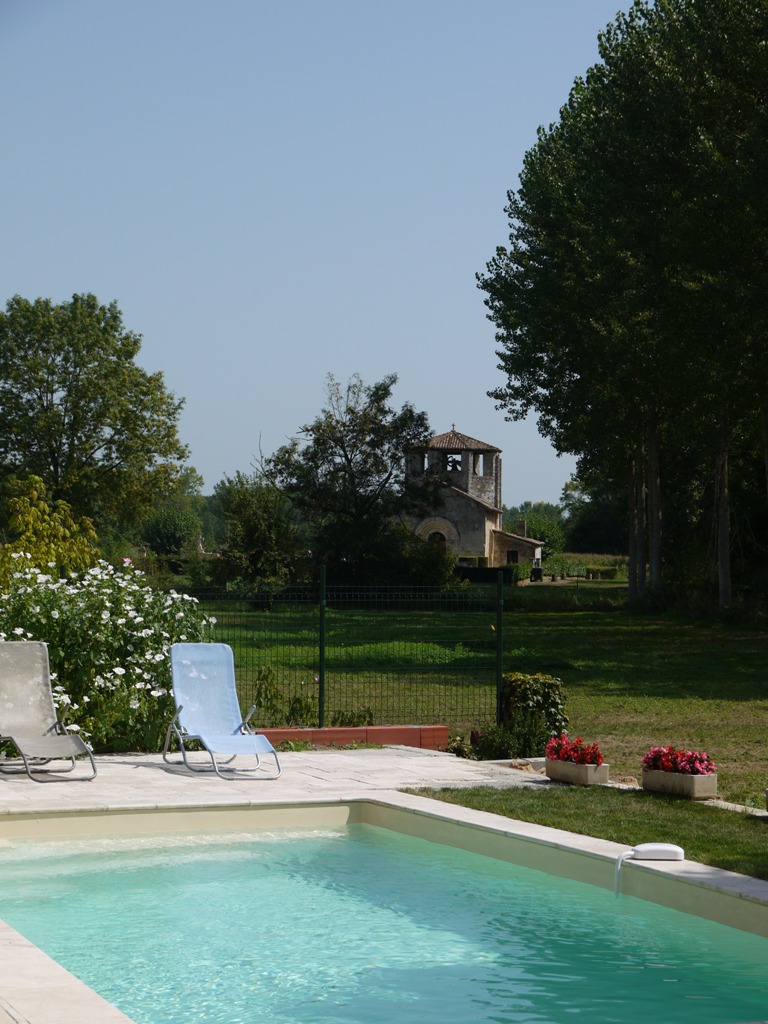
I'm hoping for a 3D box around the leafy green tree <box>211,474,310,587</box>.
[{"bbox_3d":[-4.035,0.889,76.000,3.230,4.510,3.230,0,-1,0],"label":"leafy green tree"}]

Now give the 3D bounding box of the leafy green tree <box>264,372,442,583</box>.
[{"bbox_3d":[-1.044,-0.805,79.000,6.090,7.940,5.790,0,-1,0],"label":"leafy green tree"}]

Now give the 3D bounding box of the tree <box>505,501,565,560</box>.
[{"bbox_3d":[11.623,2.106,180.000,5.070,5.540,5.070,0,-1,0],"label":"tree"}]

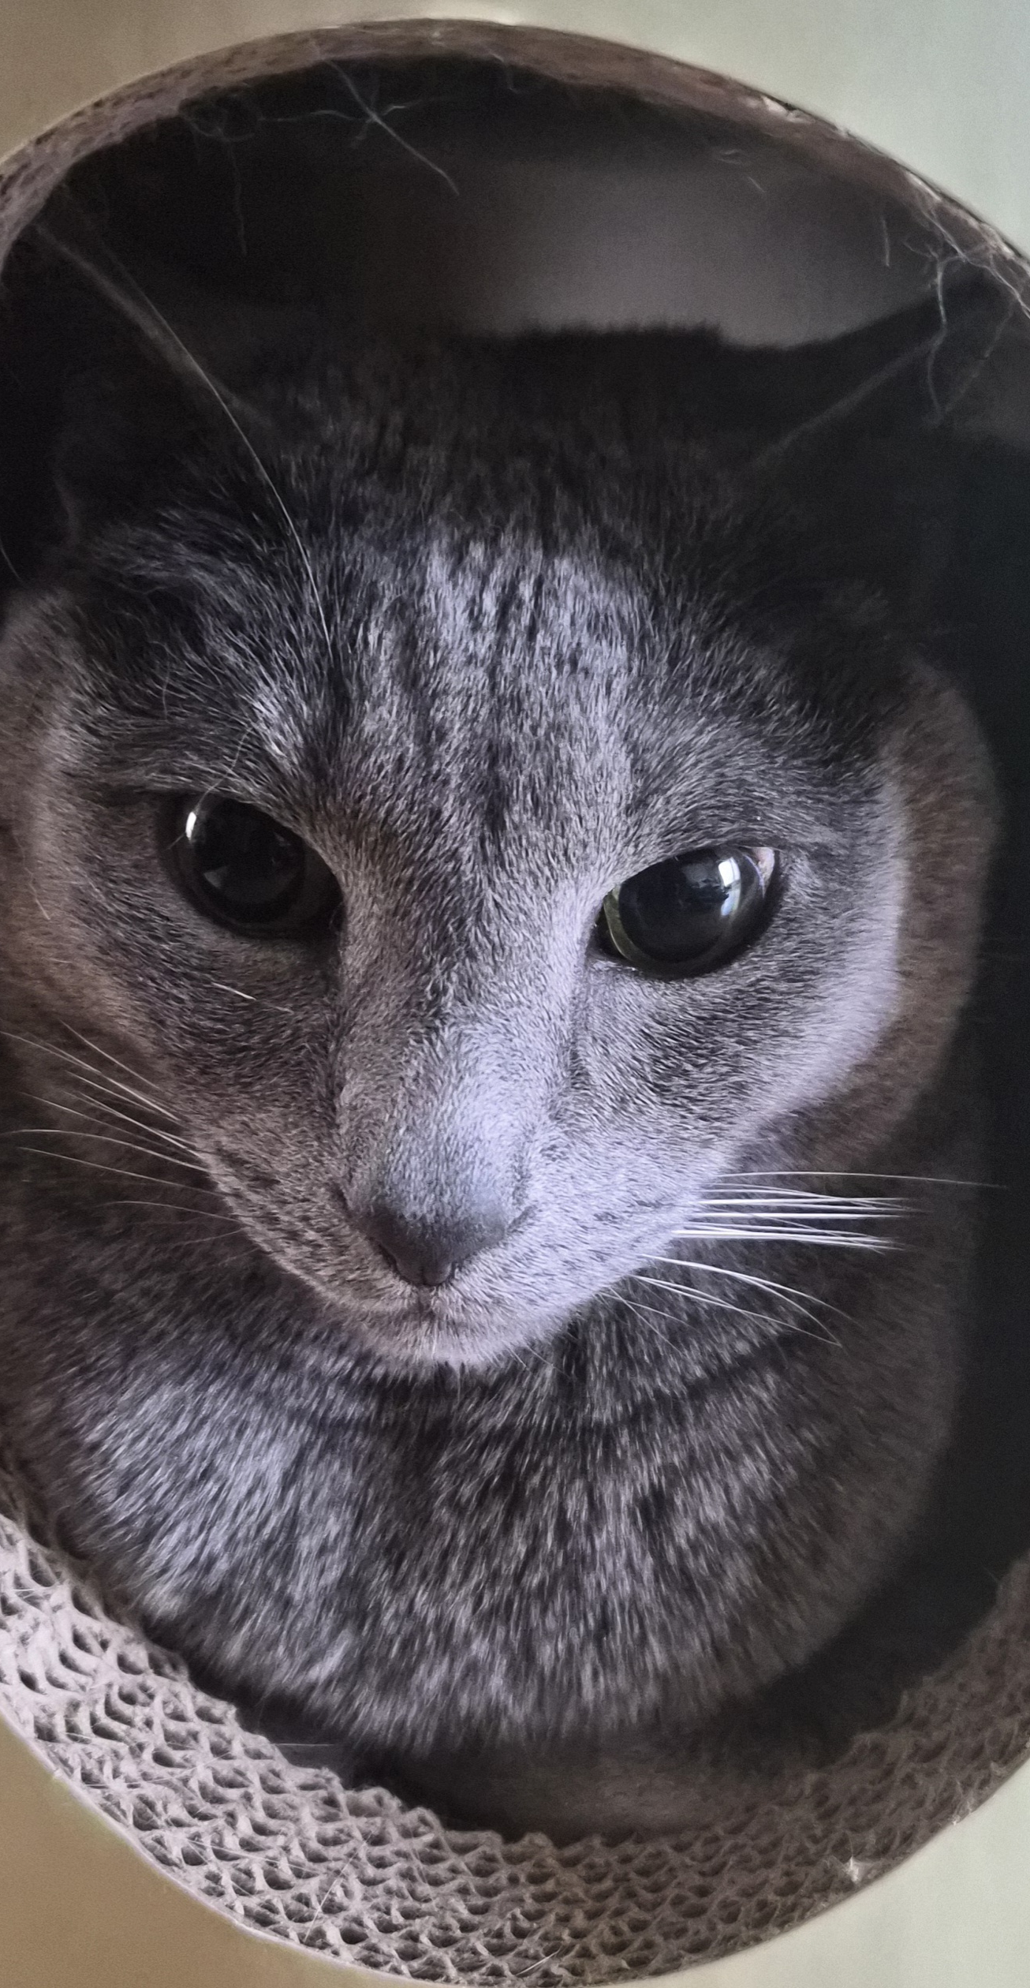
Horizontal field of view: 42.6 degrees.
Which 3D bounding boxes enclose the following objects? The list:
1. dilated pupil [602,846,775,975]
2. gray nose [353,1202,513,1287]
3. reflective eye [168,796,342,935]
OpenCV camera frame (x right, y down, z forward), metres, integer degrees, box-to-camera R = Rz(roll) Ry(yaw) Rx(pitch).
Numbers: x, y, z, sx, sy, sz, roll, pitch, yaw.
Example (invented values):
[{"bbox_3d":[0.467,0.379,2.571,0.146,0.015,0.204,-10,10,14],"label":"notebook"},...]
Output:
[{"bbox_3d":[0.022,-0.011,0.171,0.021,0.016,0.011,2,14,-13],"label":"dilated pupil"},{"bbox_3d":[-0.009,0.029,0.152,0.018,0.009,0.009,6,21,1],"label":"gray nose"},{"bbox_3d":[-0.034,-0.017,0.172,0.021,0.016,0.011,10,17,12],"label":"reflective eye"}]

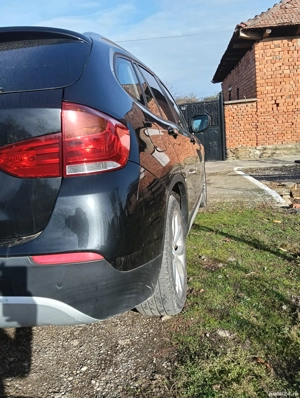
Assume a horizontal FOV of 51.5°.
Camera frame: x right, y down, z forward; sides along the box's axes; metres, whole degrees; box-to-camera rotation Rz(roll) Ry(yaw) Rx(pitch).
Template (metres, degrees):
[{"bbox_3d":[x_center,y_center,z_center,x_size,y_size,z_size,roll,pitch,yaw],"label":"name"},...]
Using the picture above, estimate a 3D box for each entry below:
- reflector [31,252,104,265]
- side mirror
[{"bbox_3d":[-0.239,0.171,0.910,0.213,0.029,0.030,-4,10,-1],"label":"reflector"},{"bbox_3d":[0.560,-0.830,3.410,0.212,0.185,0.140,-2,10,13],"label":"side mirror"}]

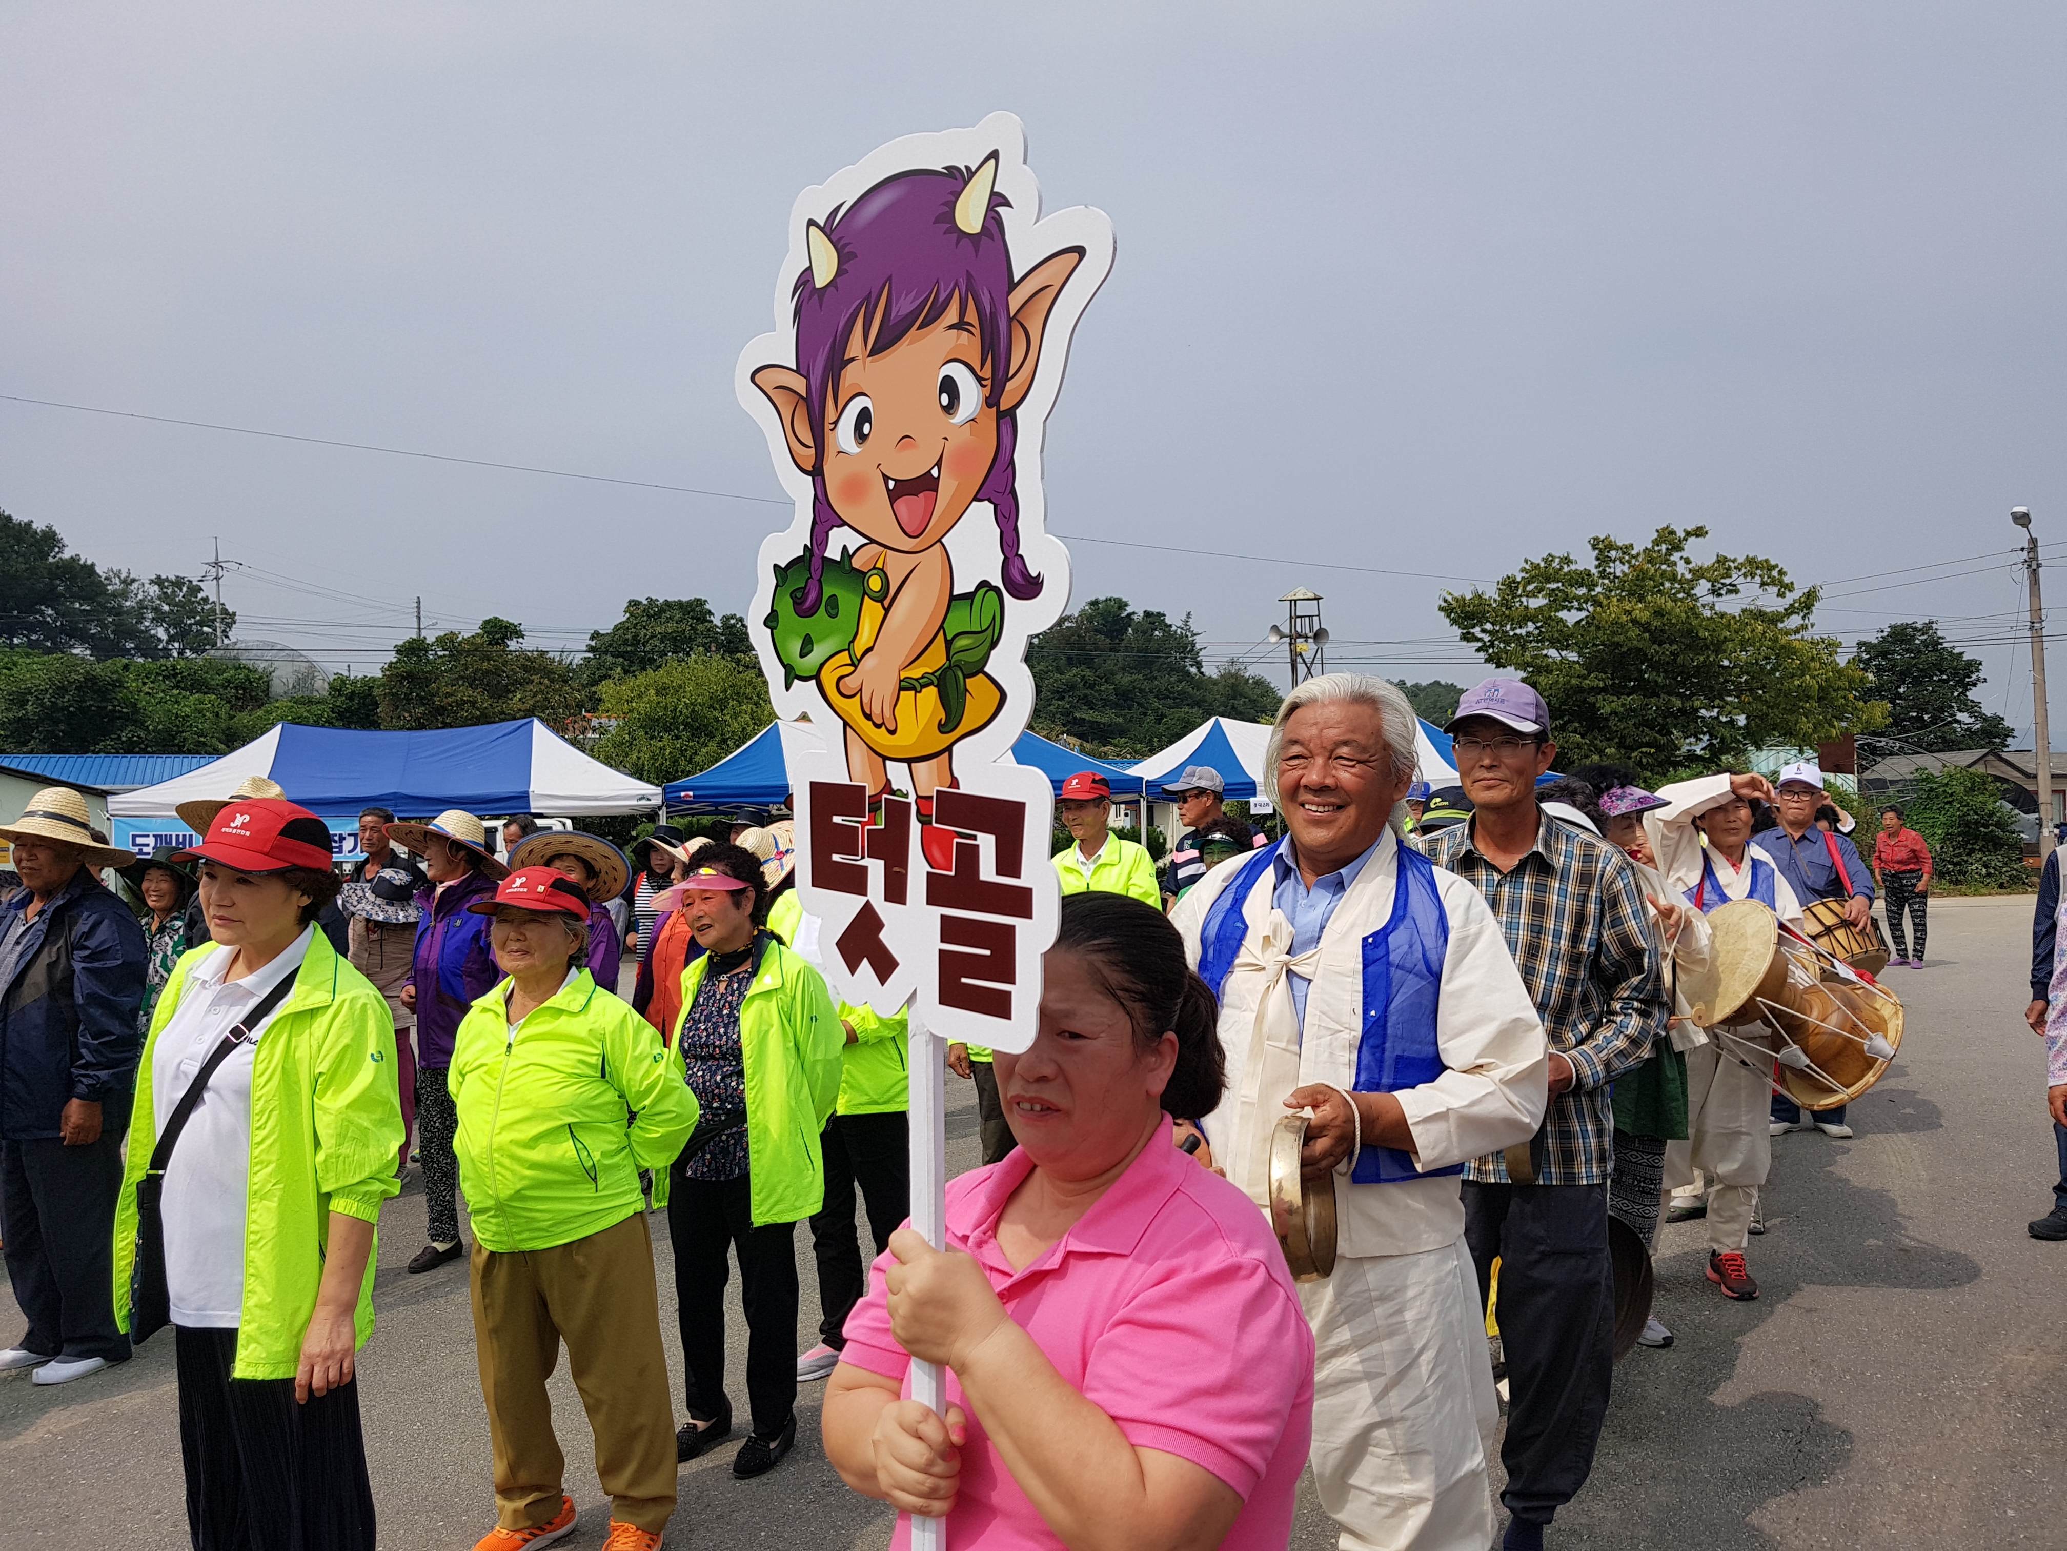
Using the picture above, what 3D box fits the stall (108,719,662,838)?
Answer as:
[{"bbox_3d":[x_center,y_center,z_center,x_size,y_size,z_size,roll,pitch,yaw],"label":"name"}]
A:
[{"bbox_3d":[-7.731,0.843,19.487,6.000,3.050,3.000,-1,-2,-13],"label":"stall"}]

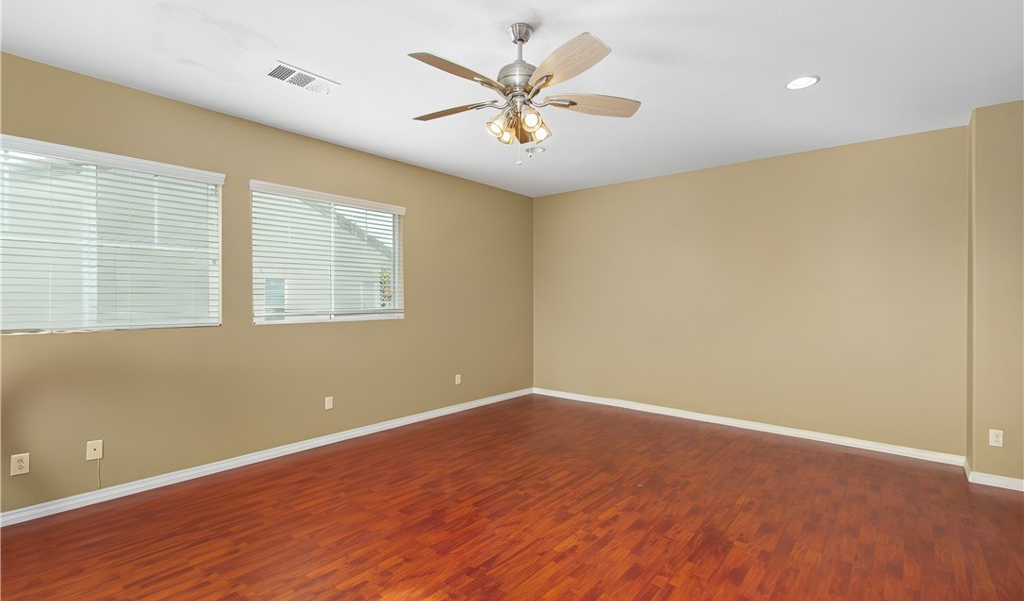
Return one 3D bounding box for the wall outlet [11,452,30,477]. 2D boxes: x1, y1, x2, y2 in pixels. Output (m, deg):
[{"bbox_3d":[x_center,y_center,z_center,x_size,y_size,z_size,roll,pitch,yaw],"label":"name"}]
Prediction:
[{"bbox_3d":[-2.879,0.960,2.667,0.010,0.116,0.072,1,1,40],"label":"wall outlet"}]

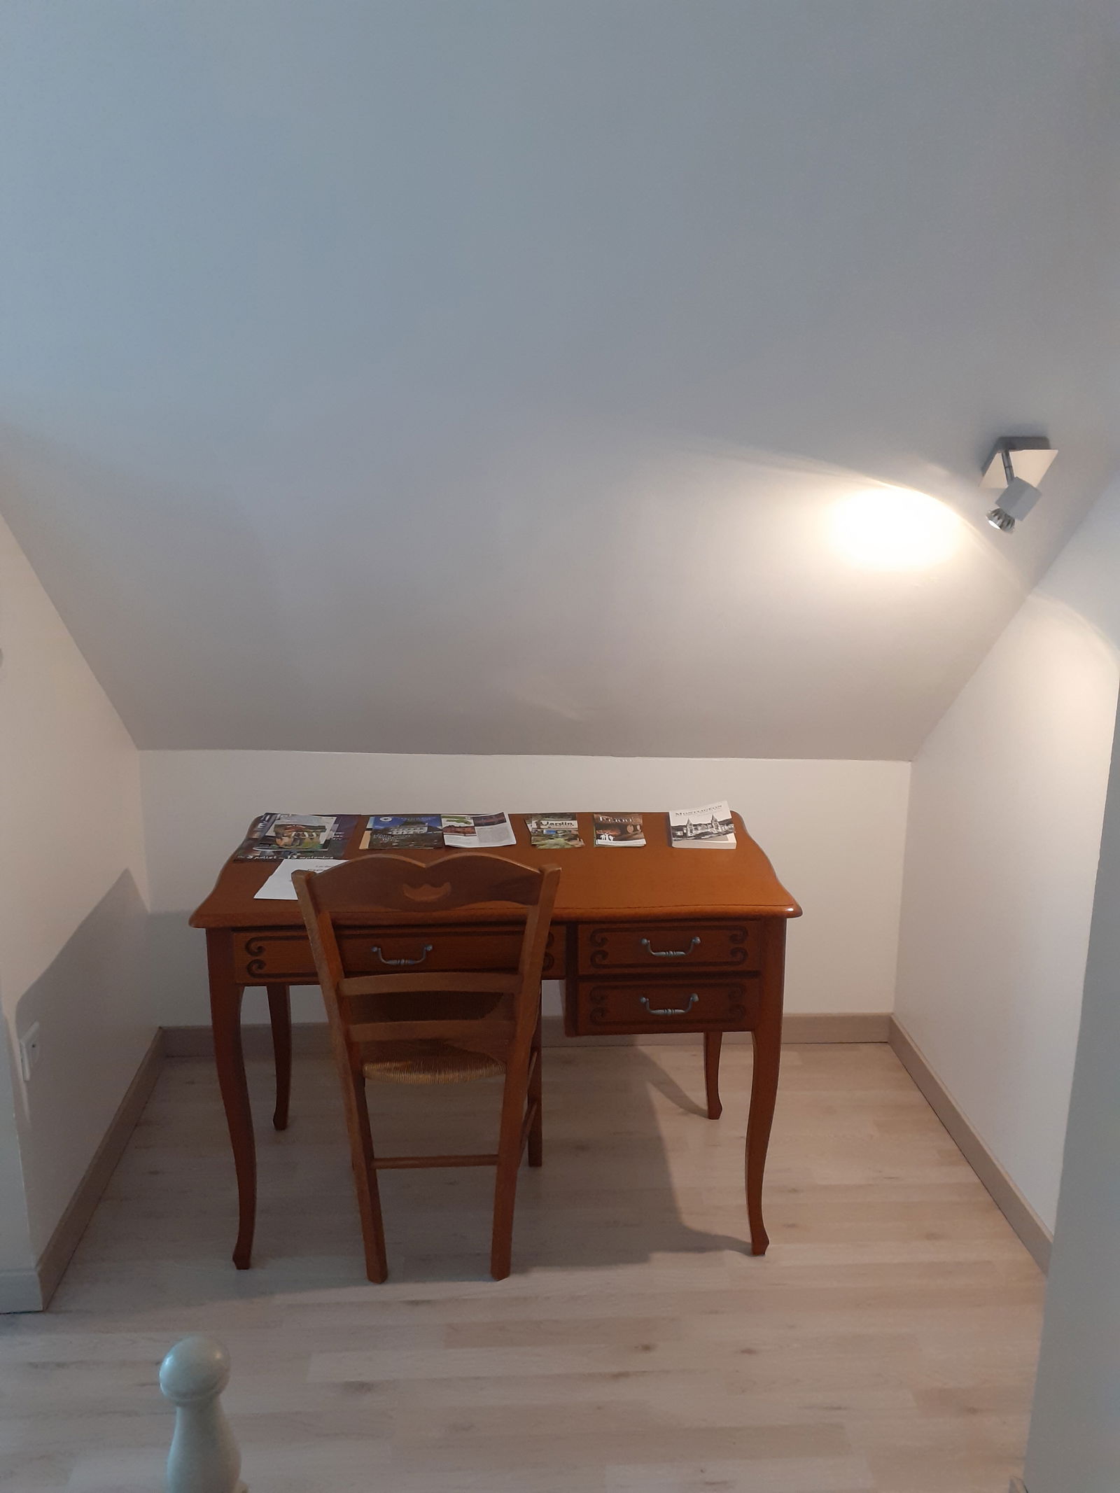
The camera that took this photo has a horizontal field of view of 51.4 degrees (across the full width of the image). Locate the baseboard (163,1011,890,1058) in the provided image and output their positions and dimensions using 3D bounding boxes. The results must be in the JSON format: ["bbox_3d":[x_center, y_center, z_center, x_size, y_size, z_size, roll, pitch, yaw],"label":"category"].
[{"bbox_3d":[-0.070,0.779,3.155,1.950,0.081,0.013,0,15,-4],"label":"baseboard"}]

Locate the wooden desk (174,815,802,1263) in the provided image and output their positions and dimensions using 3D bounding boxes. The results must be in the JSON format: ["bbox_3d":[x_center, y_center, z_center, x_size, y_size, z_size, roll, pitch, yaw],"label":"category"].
[{"bbox_3d":[-0.129,0.598,2.488,1.107,0.766,0.592,0,15,-4],"label":"wooden desk"}]

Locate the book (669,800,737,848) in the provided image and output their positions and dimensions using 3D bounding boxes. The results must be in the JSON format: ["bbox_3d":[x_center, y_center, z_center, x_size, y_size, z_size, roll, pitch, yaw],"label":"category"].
[{"bbox_3d":[0.306,0.178,2.544,0.132,0.028,0.190,1,15,1],"label":"book"}]

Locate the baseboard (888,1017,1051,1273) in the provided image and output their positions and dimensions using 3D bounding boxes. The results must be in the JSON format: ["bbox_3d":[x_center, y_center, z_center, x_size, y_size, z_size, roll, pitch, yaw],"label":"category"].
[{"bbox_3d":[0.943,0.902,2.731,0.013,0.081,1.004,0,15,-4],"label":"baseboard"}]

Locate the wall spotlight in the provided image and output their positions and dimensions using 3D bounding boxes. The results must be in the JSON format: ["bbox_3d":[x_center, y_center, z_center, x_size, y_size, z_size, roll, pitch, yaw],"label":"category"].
[{"bbox_3d":[0.781,-0.436,1.999,0.105,0.113,0.144,0,-28,-4],"label":"wall spotlight"}]

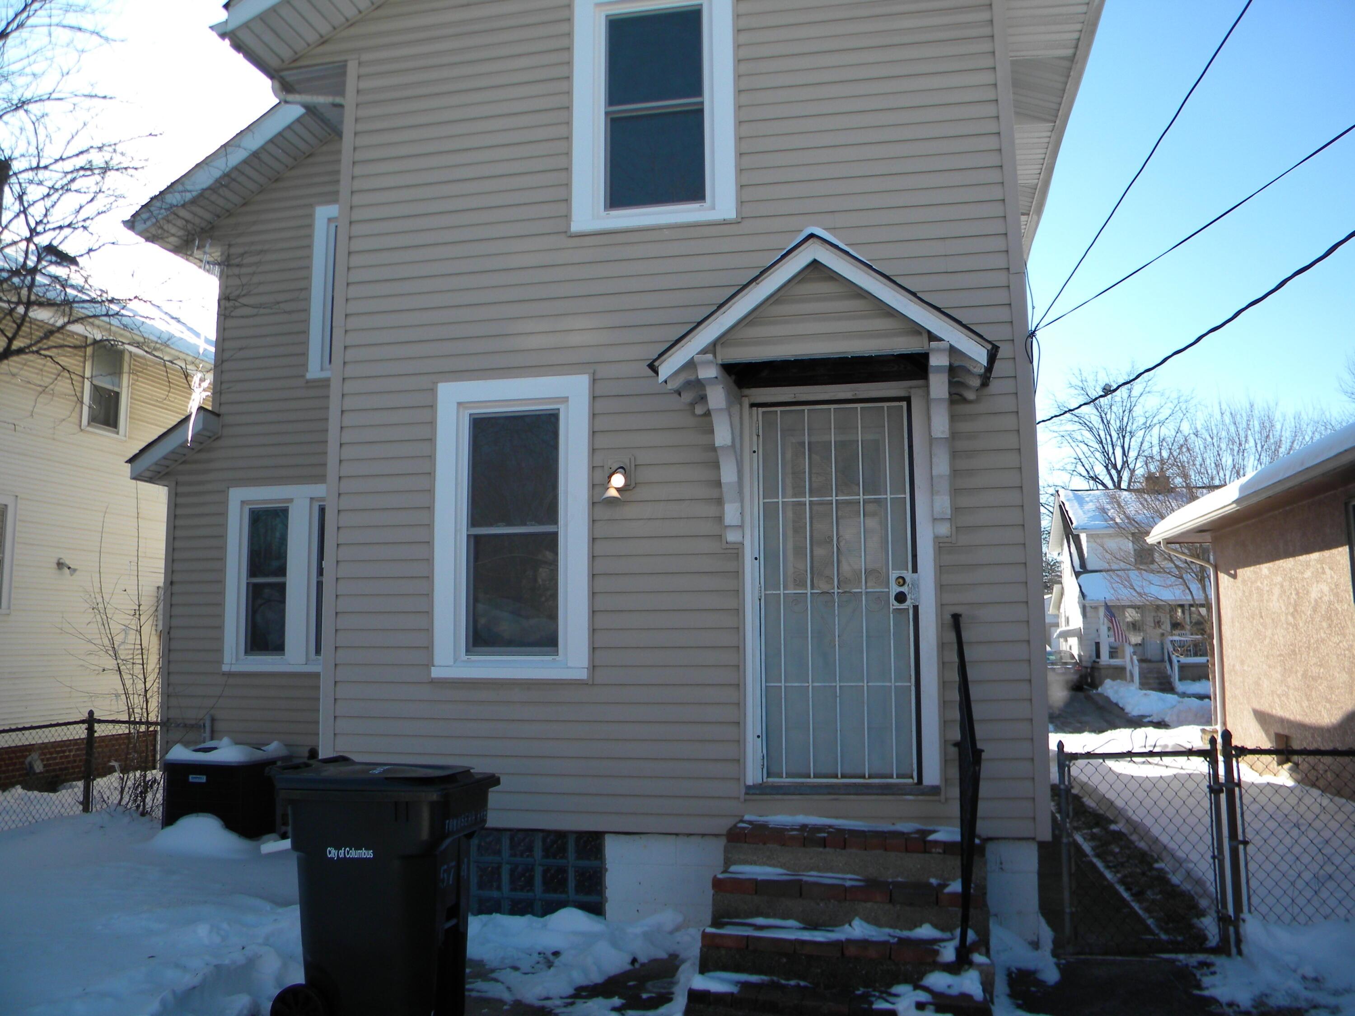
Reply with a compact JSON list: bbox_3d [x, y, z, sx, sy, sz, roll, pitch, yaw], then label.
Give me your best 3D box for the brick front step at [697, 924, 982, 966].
[{"bbox_3d":[0.739,1.932,4.909,1.222,0.066,0.290,-1,-7,12],"label":"brick front step"}]

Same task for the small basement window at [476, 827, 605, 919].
[{"bbox_3d":[-0.788,2.066,6.117,0.787,0.560,0.090,-2,-7,11],"label":"small basement window"}]

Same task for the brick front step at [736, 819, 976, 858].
[{"bbox_3d":[0.896,1.670,5.550,1.247,0.062,0.340,-1,-7,12],"label":"brick front step"}]

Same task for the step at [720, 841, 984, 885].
[{"bbox_3d":[0.880,1.761,5.481,1.264,0.137,0.220,-1,-7,12],"label":"step"}]

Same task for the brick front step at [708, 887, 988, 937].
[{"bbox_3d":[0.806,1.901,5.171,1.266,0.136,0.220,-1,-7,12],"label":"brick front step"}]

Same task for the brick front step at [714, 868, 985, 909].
[{"bbox_3d":[0.810,1.802,5.218,1.246,0.062,0.290,-1,-7,12],"label":"brick front step"}]

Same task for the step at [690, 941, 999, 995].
[{"bbox_3d":[0.738,2.024,4.863,1.258,0.125,0.220,-1,-7,12],"label":"step"}]

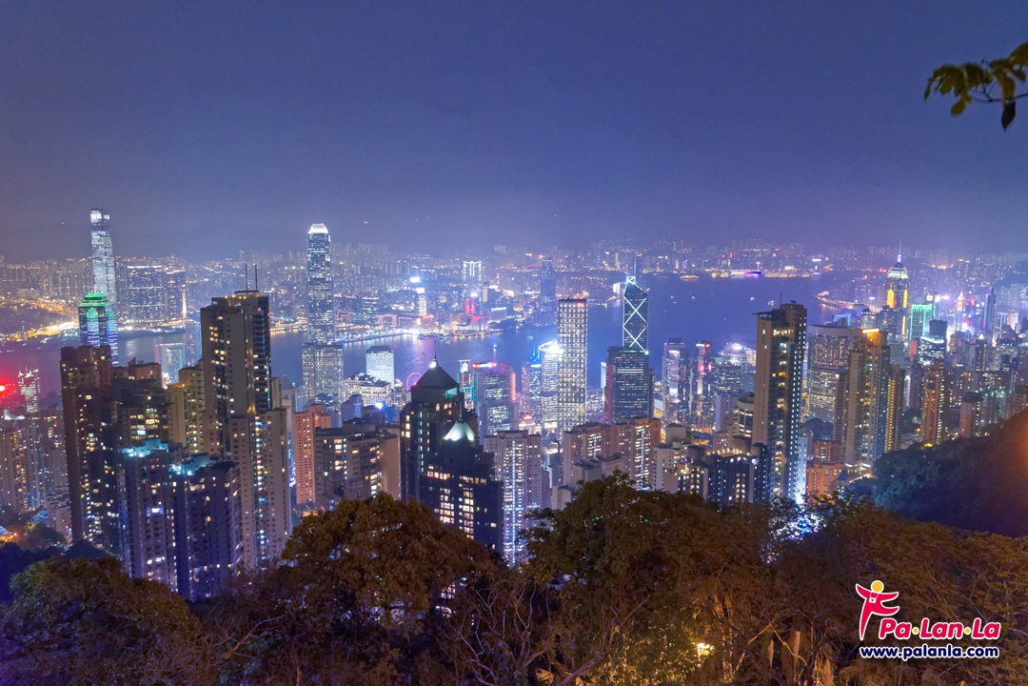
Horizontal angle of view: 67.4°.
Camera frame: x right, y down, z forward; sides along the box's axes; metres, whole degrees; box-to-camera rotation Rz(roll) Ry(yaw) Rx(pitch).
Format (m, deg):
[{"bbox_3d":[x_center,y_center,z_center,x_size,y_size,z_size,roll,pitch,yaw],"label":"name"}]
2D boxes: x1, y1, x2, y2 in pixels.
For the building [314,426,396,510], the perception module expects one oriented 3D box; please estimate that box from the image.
[{"bbox_3d":[-88.660,82.670,432.280,43.000,80.000,28.000,-2,9,-15],"label":"building"}]

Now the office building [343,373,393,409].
[{"bbox_3d":[-239.210,88.770,1265.000,64.000,66.000,45.000,2,9,16],"label":"office building"}]

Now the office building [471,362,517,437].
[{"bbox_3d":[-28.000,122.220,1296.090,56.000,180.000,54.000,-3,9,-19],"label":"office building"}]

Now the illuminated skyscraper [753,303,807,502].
[{"bbox_3d":[163.570,43.810,475.160,31.000,131.000,15.000,-5,10,-33],"label":"illuminated skyscraper"}]

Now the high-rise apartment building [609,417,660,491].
[{"bbox_3d":[111.420,112.550,710.000,33.000,82.000,33.000,-6,10,-34],"label":"high-rise apartment building"}]

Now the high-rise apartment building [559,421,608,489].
[{"bbox_3d":[63.170,111.660,690.000,31.000,74.000,31.000,-6,10,-34],"label":"high-rise apartment building"}]

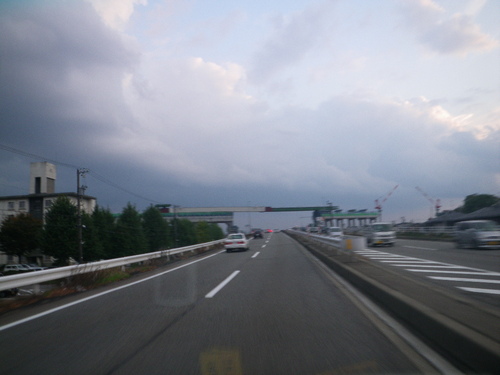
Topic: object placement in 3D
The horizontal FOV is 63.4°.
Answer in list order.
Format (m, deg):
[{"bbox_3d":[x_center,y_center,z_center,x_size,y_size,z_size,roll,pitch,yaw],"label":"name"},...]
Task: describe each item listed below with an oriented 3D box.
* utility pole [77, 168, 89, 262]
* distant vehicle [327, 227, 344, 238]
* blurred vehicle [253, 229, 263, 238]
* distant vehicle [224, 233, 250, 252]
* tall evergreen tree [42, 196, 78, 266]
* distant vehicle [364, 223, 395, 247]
[{"bbox_3d":[-16.379,3.557,39.588,1.000,10.800,0.500,-3,-6,5],"label":"utility pole"},{"bbox_3d":[10.799,5.927,52.022,1.620,1.580,4.000,-2,-6,3],"label":"distant vehicle"},{"bbox_3d":[1.820,9.861,84.167,1.720,1.500,4.200,-2,-6,3],"label":"blurred vehicle"},{"bbox_3d":[-0.972,4.679,34.557,1.710,1.440,4.600,-3,-6,5],"label":"distant vehicle"},{"bbox_3d":[-19.316,5.000,41.441,3.600,8.100,3.600,-3,-6,5],"label":"tall evergreen tree"},{"bbox_3d":[9.664,3.537,30.595,1.500,1.660,3.450,-3,-6,5],"label":"distant vehicle"}]

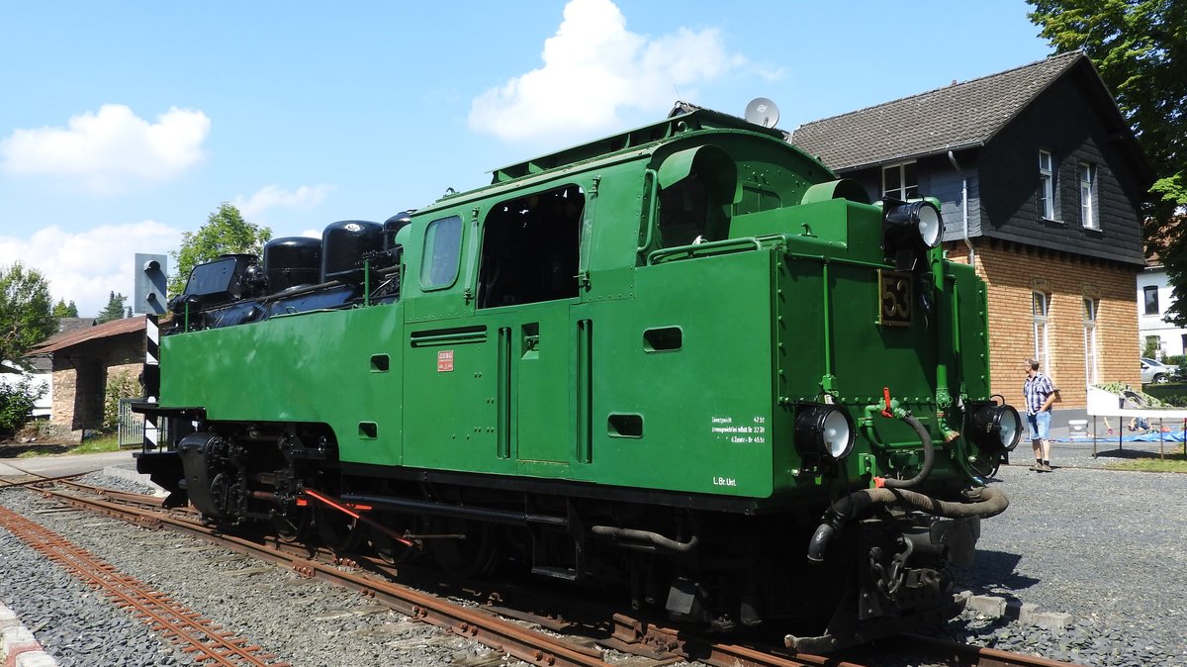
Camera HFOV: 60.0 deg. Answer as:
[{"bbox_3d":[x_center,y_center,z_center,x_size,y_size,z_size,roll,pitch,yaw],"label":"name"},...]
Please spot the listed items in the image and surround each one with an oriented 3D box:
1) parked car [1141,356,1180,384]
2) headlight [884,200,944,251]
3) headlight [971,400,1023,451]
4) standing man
[{"bbox_3d":[25.823,1.896,48.665,1.800,1.480,4.350,3,-5,-38],"label":"parked car"},{"bbox_3d":[1.747,-0.573,5.610,0.270,0.280,0.220,3,-5,-41],"label":"headlight"},{"bbox_3d":[2.368,0.550,6.058,0.270,0.280,0.200,3,-5,-41],"label":"headlight"},{"bbox_3d":[6.974,1.270,16.148,0.360,1.750,0.530,2,-4,-25],"label":"standing man"}]

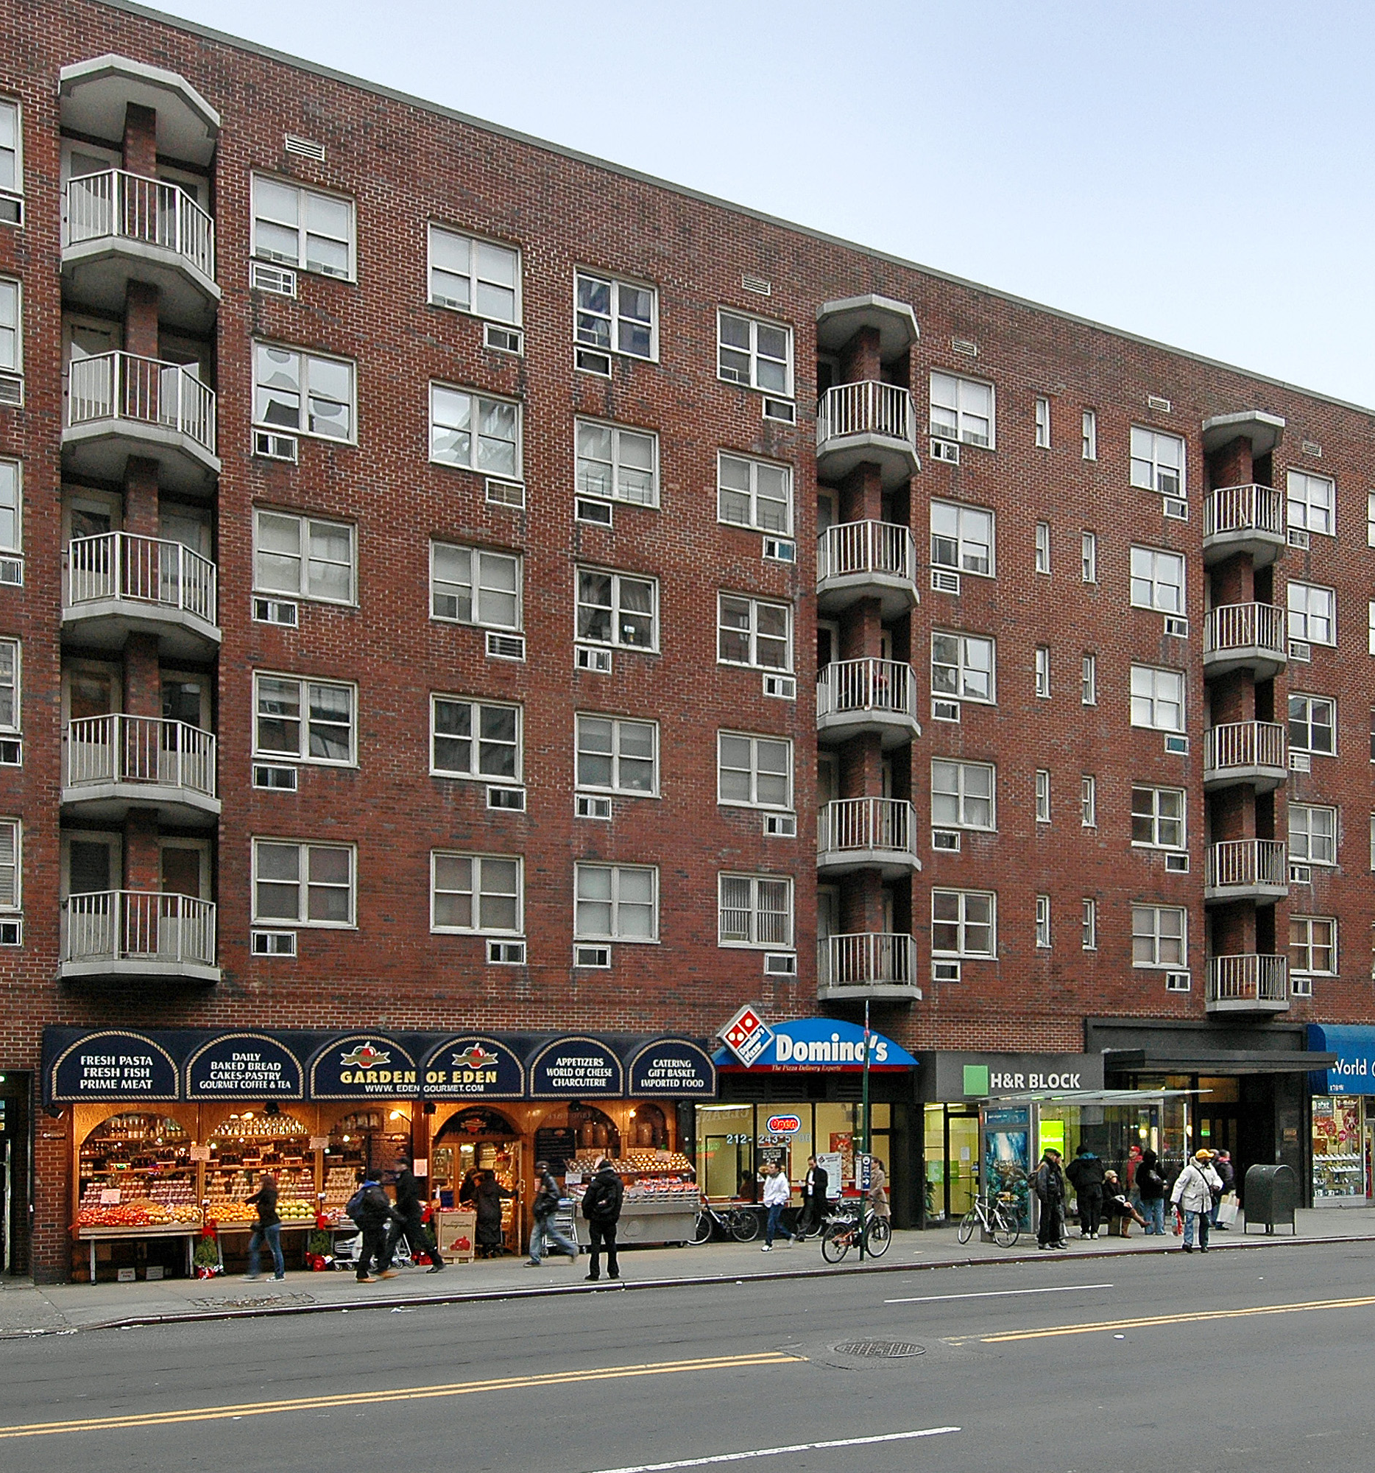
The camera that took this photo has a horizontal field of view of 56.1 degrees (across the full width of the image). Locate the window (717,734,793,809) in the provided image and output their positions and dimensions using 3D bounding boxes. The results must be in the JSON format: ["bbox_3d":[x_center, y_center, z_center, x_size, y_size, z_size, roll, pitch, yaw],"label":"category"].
[{"bbox_3d":[1.295,0.686,24.576,1.660,1.310,0.150,2,-6,-25],"label":"window"}]

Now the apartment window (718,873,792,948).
[{"bbox_3d":[1.316,3.355,24.694,1.648,1.405,0.150,3,-7,-25],"label":"apartment window"}]

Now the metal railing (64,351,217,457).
[{"bbox_3d":[-8.298,-5.131,19.725,2.135,0.970,0.650,2,-6,-25],"label":"metal railing"}]

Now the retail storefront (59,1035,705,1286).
[{"bbox_3d":[-4.574,6.854,21.723,11.000,3.866,1.200,5,-2,-25],"label":"retail storefront"}]

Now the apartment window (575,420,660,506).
[{"bbox_3d":[-1.304,-5.087,24.020,1.660,1.410,0.150,4,-6,-25],"label":"apartment window"}]

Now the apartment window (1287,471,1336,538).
[{"bbox_3d":[15.485,-5.794,32.018,1.699,1.420,0.150,1,-3,-25],"label":"apartment window"}]

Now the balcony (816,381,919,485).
[{"bbox_3d":[3.784,-6.125,26.047,2.300,1.300,1.300,3,-8,-26],"label":"balcony"}]

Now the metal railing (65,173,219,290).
[{"bbox_3d":[-8.579,-8.074,20.263,2.193,1.094,0.720,1,-3,-25],"label":"metal railing"}]

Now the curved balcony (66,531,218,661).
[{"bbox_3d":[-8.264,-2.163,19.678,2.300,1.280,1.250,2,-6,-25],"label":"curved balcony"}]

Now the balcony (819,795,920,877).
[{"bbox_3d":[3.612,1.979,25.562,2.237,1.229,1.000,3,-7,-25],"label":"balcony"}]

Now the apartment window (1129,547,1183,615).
[{"bbox_3d":[10.786,-3.602,29.691,1.660,1.410,0.150,4,-6,-25],"label":"apartment window"}]

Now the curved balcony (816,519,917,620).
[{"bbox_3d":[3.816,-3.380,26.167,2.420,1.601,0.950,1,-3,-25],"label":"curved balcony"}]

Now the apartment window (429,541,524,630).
[{"bbox_3d":[-3.661,-2.580,22.458,1.653,1.330,0.150,2,-6,-25],"label":"apartment window"}]

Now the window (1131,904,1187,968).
[{"bbox_3d":[10.719,4.559,29.301,1.711,1.406,0.150,2,-6,-25],"label":"window"}]

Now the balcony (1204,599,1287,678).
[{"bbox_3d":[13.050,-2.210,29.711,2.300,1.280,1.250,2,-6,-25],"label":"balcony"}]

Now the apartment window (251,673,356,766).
[{"bbox_3d":[-6.262,-0.268,21.038,1.600,1.430,0.150,4,-5,-25],"label":"apartment window"}]

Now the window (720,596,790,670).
[{"bbox_3d":[1.297,-1.980,24.621,1.650,1.370,0.150,2,-6,-25],"label":"window"}]

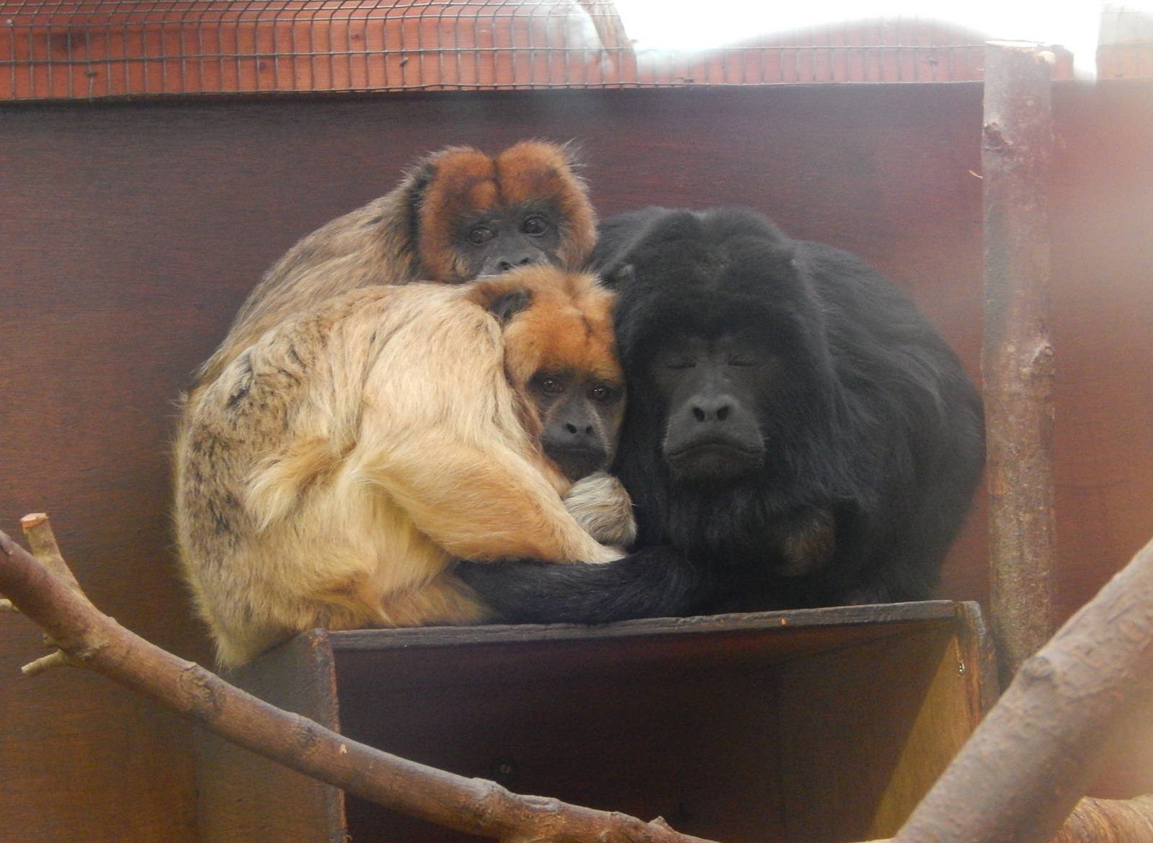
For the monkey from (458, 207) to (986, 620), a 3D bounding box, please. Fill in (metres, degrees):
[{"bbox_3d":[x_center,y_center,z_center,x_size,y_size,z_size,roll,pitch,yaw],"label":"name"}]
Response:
[{"bbox_3d":[0.096,0.000,3.030,0.320,0.270,0.260,-5,-8,11],"label":"monkey"}]

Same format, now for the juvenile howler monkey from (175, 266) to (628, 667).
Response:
[{"bbox_3d":[-0.109,0.028,3.000,0.265,0.260,0.190,-5,-5,32],"label":"juvenile howler monkey"}]

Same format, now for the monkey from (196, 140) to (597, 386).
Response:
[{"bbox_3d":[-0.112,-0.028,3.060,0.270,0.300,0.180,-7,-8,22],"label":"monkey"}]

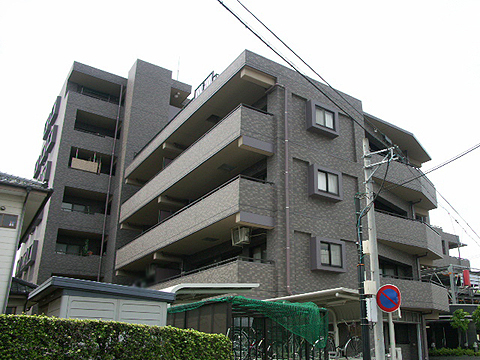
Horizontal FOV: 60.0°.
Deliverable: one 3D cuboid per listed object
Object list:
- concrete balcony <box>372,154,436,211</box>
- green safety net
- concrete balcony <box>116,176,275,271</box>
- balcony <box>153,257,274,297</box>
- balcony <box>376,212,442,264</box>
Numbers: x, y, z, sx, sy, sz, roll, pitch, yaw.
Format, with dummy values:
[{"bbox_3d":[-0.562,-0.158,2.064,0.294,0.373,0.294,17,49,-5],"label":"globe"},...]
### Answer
[{"bbox_3d":[8.030,0.033,20.765,5.908,1.360,1.333,18,-27,-36],"label":"concrete balcony"},{"bbox_3d":[0.178,2.730,7.679,2.000,0.800,2.100,14,-25,-29],"label":"green safety net"},{"bbox_3d":[-3.112,2.791,20.281,1.550,1.360,14.100,14,-25,-29],"label":"concrete balcony"},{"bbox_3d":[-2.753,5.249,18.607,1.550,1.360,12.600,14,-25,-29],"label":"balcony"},{"bbox_3d":[7.989,2.695,19.693,5.908,1.360,1.333,18,-27,-36],"label":"balcony"}]

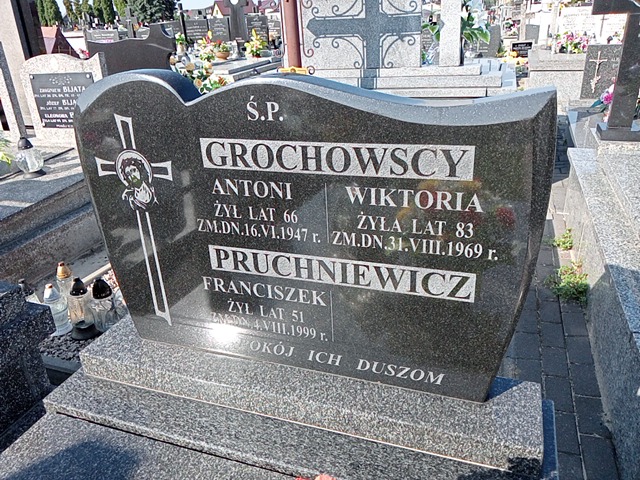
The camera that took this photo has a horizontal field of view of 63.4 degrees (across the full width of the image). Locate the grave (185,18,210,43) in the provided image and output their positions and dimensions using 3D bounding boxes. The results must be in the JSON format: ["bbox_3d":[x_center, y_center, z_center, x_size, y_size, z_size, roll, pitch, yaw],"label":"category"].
[{"bbox_3d":[-3.404,-5.773,14.300,0.660,0.640,0.120,4,23,15],"label":"grave"}]

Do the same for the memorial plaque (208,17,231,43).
[{"bbox_3d":[-2.718,-5.672,14.000,0.600,0.640,0.120,4,23,15],"label":"memorial plaque"}]

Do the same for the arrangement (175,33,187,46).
[{"bbox_3d":[-2.506,-3.602,9.300,0.210,0.240,0.190,4,23,15],"label":"arrangement"}]

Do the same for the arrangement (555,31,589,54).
[{"bbox_3d":[3.692,-2.899,7.600,0.480,0.340,0.300,4,23,15],"label":"arrangement"}]

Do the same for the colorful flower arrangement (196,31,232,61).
[{"bbox_3d":[-1.954,-3.551,9.500,0.600,0.480,0.420,4,23,15],"label":"colorful flower arrangement"}]

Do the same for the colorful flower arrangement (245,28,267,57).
[{"bbox_3d":[-1.184,-3.615,9.500,0.400,0.500,0.360,4,23,15],"label":"colorful flower arrangement"}]

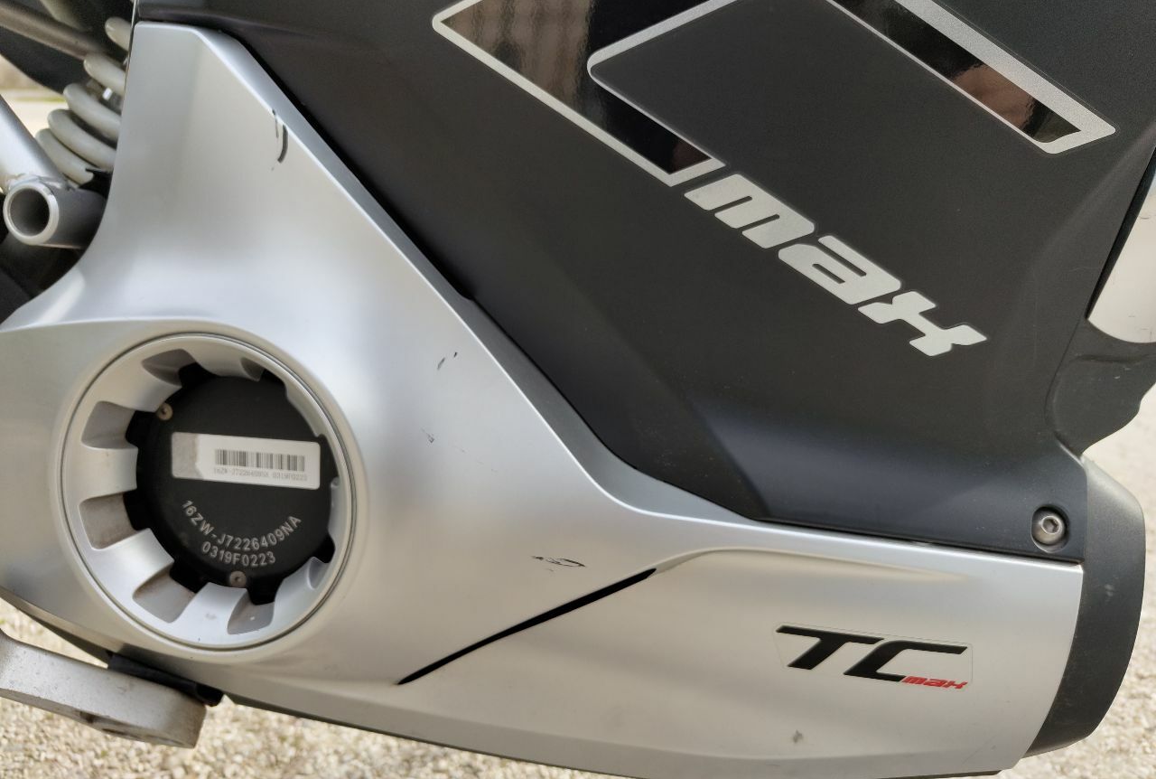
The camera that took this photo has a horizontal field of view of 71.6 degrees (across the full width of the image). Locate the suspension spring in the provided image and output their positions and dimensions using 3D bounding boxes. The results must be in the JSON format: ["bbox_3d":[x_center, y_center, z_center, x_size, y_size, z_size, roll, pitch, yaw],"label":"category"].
[{"bbox_3d":[-0.209,-0.165,0.405,0.067,0.140,0.067,41,12,4],"label":"suspension spring"}]

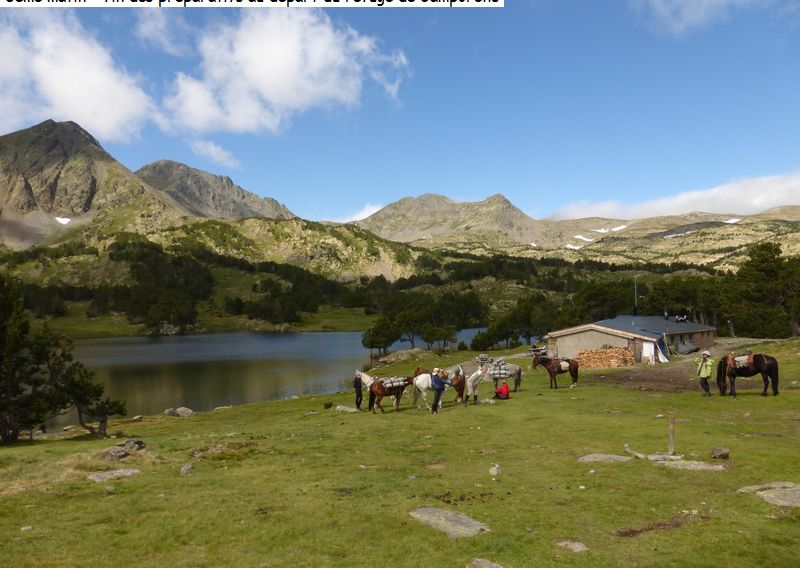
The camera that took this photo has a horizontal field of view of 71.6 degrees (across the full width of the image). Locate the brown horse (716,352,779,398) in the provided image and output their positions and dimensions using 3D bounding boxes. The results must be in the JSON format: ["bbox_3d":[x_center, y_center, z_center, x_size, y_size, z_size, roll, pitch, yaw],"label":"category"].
[{"bbox_3d":[13.030,3.431,20.800,2.300,1.720,0.700,-1,-1,10],"label":"brown horse"}]

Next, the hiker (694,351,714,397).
[{"bbox_3d":[11.528,3.415,21.000,0.680,1.730,0.500,0,-2,-37],"label":"hiker"}]

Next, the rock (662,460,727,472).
[{"bbox_3d":[5.748,3.596,10.900,1.150,0.130,0.550,-1,-1,18],"label":"rock"}]

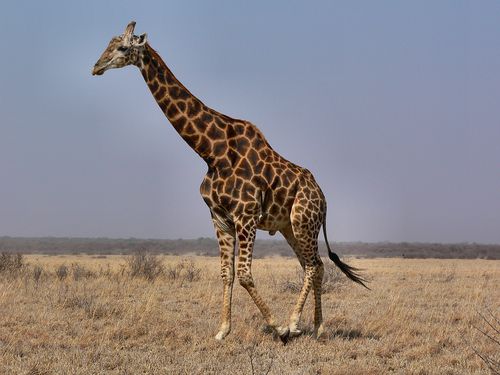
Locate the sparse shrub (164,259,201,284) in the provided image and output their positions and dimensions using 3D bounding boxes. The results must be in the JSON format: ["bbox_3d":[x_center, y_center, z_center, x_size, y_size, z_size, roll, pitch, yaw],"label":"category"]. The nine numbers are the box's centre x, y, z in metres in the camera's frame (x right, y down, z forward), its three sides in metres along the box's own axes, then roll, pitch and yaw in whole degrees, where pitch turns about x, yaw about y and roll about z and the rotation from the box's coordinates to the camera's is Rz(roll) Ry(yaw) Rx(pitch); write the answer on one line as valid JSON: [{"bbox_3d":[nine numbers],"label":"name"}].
[{"bbox_3d":[-2.320,2.896,64.000,1.326,0.837,1.326,0,-2,0],"label":"sparse shrub"}]

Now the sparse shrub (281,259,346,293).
[{"bbox_3d":[1.758,2.453,50.000,1.853,0.927,1.700,0,-2,0],"label":"sparse shrub"}]

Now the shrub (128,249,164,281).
[{"bbox_3d":[-3.780,2.812,67.000,1.315,1.169,1.315,0,-2,0],"label":"shrub"}]

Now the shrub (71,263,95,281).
[{"bbox_3d":[-6.026,3.022,66.000,0.863,0.648,0.863,0,-2,0],"label":"shrub"}]

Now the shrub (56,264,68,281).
[{"bbox_3d":[-6.746,3.058,66.000,0.432,0.576,0.432,0,-2,0],"label":"shrub"}]

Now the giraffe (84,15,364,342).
[{"bbox_3d":[-0.291,-0.085,26.000,3.950,4.530,0.950,1,-2,-11],"label":"giraffe"}]

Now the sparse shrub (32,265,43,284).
[{"bbox_3d":[-6.835,2.798,59.000,0.322,0.643,0.322,0,-2,0],"label":"sparse shrub"}]

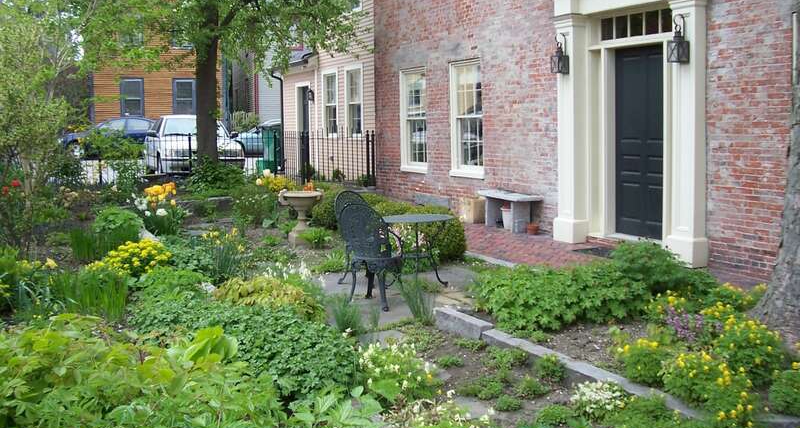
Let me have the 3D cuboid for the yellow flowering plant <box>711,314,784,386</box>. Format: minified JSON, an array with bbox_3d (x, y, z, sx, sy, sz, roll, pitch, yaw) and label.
[{"bbox_3d":[2.145,0.829,4.851,0.455,0.376,0.416,1,7,24],"label":"yellow flowering plant"}]

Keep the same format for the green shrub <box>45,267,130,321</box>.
[{"bbox_3d":[-2.545,0.647,6.400,0.660,0.430,0.500,-3,7,-22],"label":"green shrub"}]

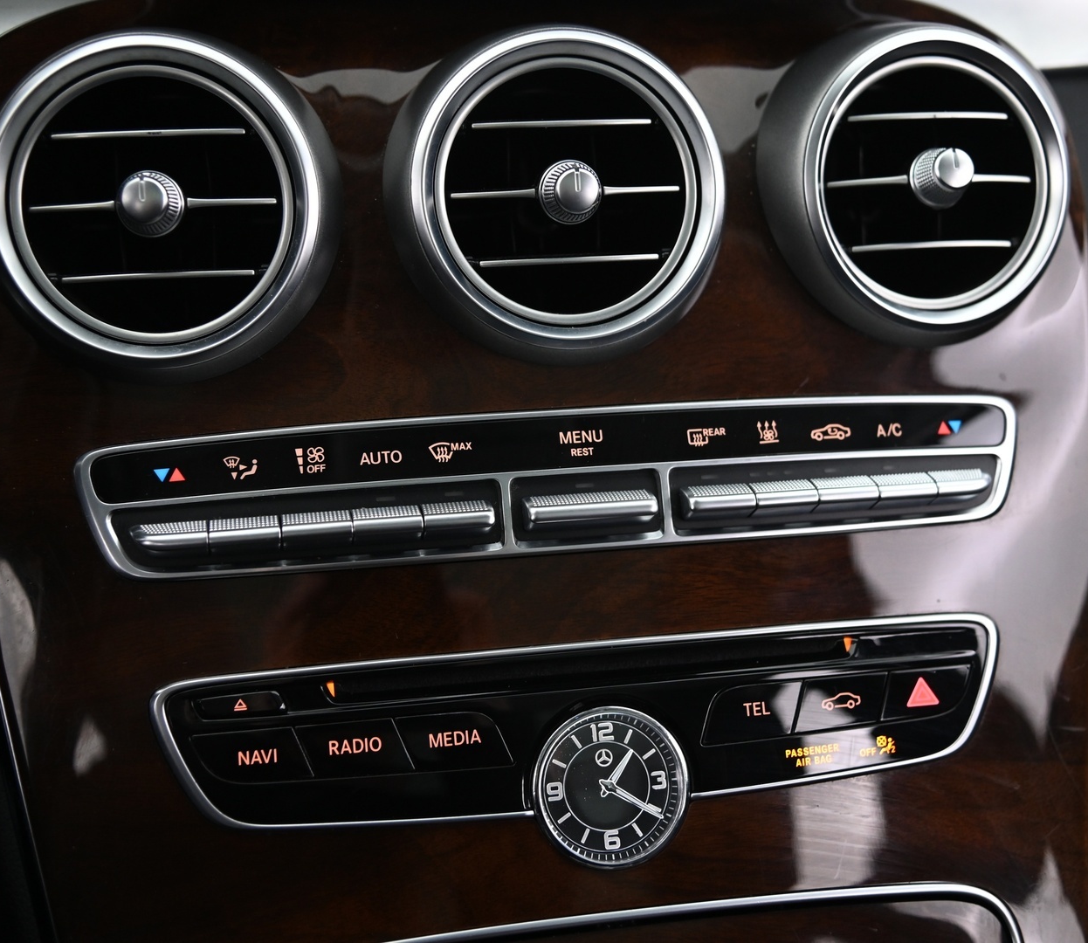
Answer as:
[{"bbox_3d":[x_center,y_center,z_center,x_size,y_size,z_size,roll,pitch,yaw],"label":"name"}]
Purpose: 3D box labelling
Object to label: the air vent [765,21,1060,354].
[{"bbox_3d":[0.100,-0.076,0.414,0.086,0.086,0.029,-5,5,-16],"label":"air vent"}]

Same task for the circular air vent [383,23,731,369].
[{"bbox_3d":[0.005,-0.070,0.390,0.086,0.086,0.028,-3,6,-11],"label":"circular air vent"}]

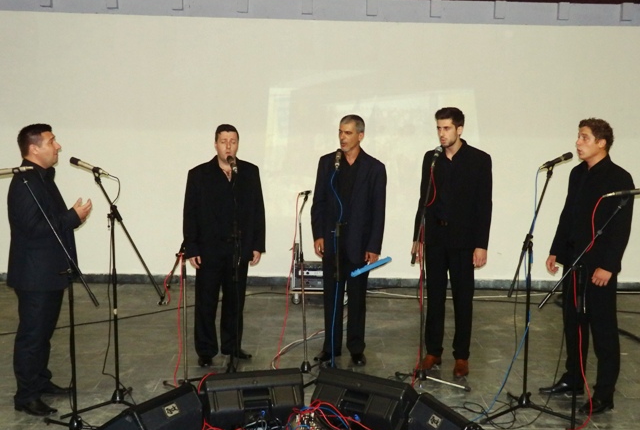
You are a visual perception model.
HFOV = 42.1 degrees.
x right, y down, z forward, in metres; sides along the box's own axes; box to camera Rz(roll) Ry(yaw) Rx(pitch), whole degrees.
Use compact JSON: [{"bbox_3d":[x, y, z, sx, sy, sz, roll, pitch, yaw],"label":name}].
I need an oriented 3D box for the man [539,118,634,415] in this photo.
[{"bbox_3d":[1.696,0.296,5.264,0.420,1.820,0.550,-3,8,-30],"label":"man"}]

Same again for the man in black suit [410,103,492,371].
[{"bbox_3d":[0.950,0.185,5.909,0.550,1.860,0.370,4,8,25],"label":"man in black suit"}]

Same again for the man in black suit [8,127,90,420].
[{"bbox_3d":[-1.678,0.312,5.108,0.520,1.740,0.500,1,7,-2],"label":"man in black suit"}]

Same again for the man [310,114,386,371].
[{"bbox_3d":[0.215,0.188,6.050,0.570,1.800,0.360,3,7,16],"label":"man"}]

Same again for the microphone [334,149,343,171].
[{"bbox_3d":[0.126,-0.372,5.680,0.050,0.050,0.190,1,37,-1],"label":"microphone"}]

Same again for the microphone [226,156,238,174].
[{"bbox_3d":[-0.595,-0.344,5.660,0.050,0.050,0.190,-1,27,-13],"label":"microphone"}]

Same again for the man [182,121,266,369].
[{"bbox_3d":[-0.700,0.215,6.027,0.580,1.730,0.360,0,7,-9],"label":"man"}]

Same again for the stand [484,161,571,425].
[{"bbox_3d":[1.275,0.456,5.110,0.600,1.530,0.530,0,7,-7],"label":"stand"}]

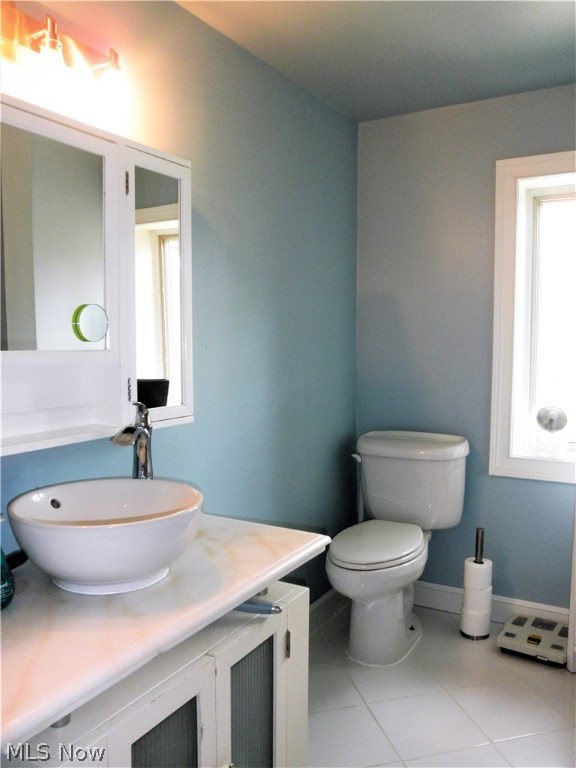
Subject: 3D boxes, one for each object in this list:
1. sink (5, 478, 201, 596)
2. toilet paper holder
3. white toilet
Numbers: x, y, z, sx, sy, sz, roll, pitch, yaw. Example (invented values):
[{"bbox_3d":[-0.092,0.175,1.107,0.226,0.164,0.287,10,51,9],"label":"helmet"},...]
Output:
[{"bbox_3d":[-0.384,0.333,1.362,0.416,0.163,0.416,0,4,0],"label":"sink"},{"bbox_3d":[0.805,0.844,2.652,0.124,0.464,0.124,3,5,32],"label":"toilet paper holder"},{"bbox_3d":[0.415,0.668,2.608,0.516,0.822,0.723,3,5,32],"label":"white toilet"}]

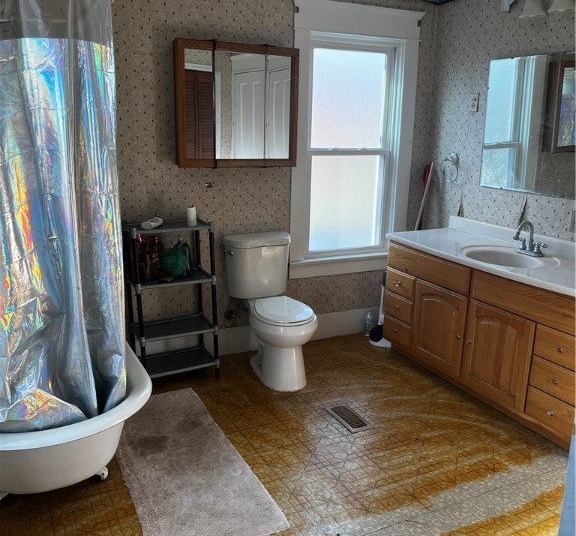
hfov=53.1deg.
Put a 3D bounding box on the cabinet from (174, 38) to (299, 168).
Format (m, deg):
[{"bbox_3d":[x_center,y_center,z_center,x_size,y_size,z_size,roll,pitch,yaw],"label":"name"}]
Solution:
[{"bbox_3d":[-0.298,-0.945,3.400,0.753,0.690,0.110,-6,16,-26],"label":"cabinet"}]

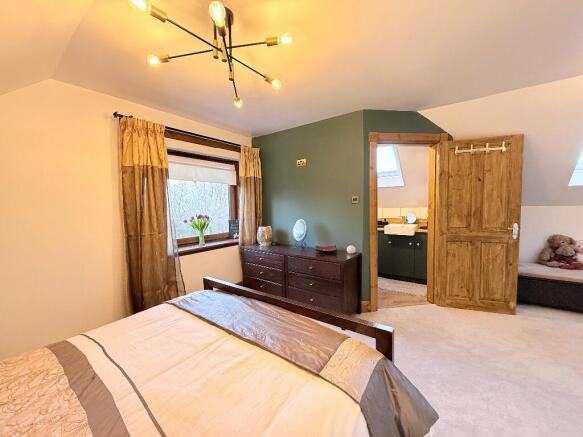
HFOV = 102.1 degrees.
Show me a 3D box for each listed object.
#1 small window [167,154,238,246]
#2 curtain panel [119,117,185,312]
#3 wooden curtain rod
[{"bbox_3d":[-1.096,-0.183,2.934,0.120,1.155,1.170,1,5,35],"label":"small window"},{"bbox_3d":[-1.354,0.127,2.347,0.160,2.065,0.450,1,5,35],"label":"curtain panel"},{"bbox_3d":[-1.038,-0.942,2.734,0.055,0.055,1.700,1,5,35],"label":"wooden curtain rod"}]

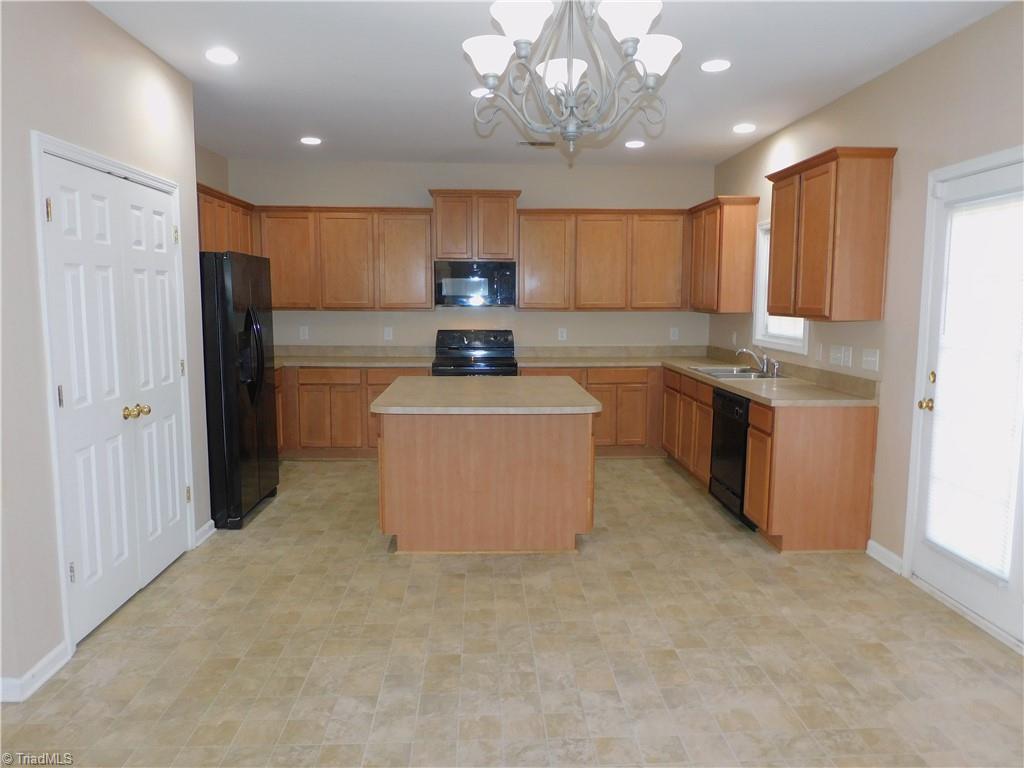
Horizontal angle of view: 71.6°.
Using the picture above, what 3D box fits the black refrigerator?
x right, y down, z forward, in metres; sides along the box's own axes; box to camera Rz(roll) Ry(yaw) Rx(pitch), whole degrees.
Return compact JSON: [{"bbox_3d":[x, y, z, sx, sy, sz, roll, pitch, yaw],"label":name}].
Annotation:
[{"bbox_3d":[-2.144,0.007,4.910,0.789,1.766,0.870,0,7,-2],"label":"black refrigerator"}]

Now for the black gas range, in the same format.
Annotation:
[{"bbox_3d":[-0.351,0.091,6.742,0.768,1.170,0.671,0,7,-3],"label":"black gas range"}]

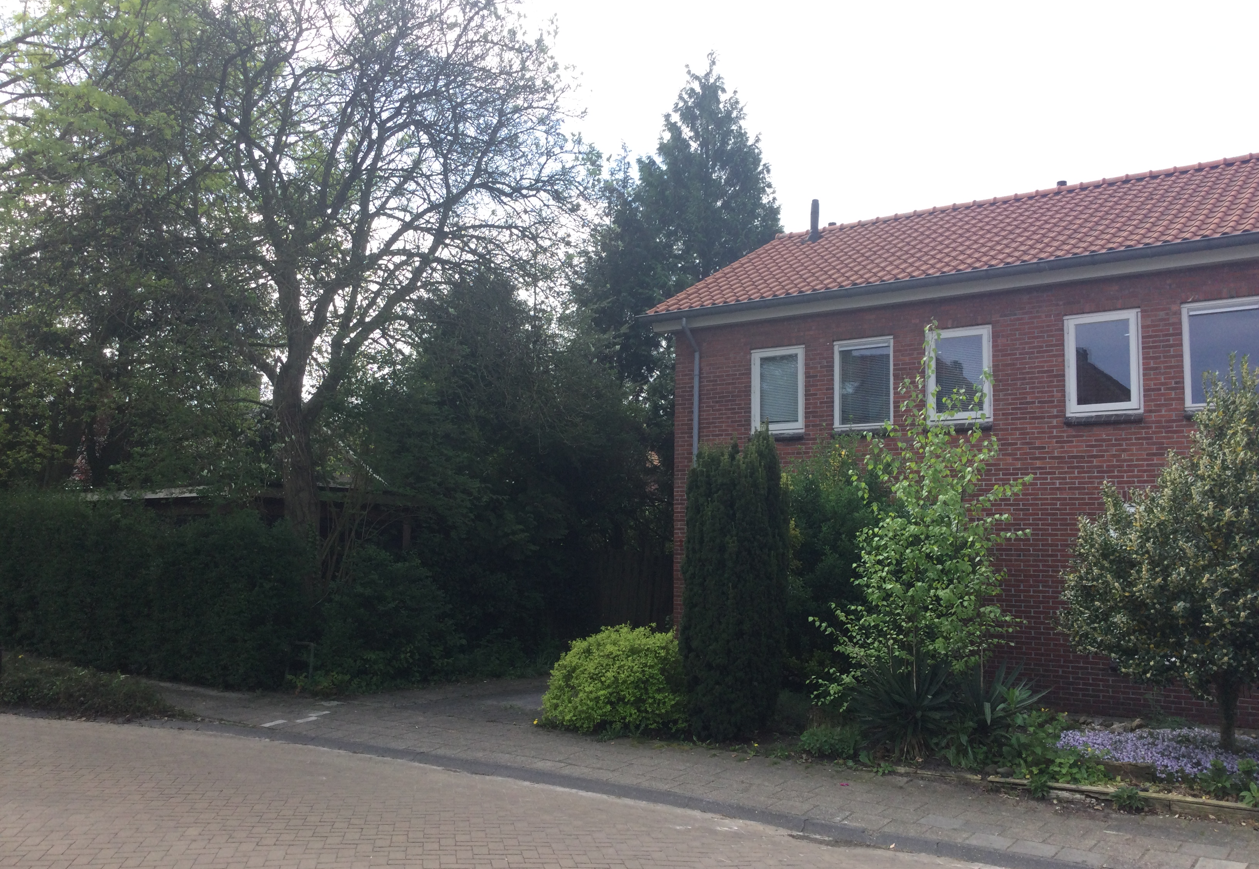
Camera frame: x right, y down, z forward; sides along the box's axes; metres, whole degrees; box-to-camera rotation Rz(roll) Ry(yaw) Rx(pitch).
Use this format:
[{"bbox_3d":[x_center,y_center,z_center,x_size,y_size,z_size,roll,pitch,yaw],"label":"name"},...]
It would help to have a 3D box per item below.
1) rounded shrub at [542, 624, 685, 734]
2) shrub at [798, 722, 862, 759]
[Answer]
[{"bbox_3d":[-0.090,2.631,12.189,1.680,1.080,1.450,-3,-7,34],"label":"rounded shrub"},{"bbox_3d":[1.915,2.904,10.726,0.600,0.300,0.500,-3,-7,34],"label":"shrub"}]

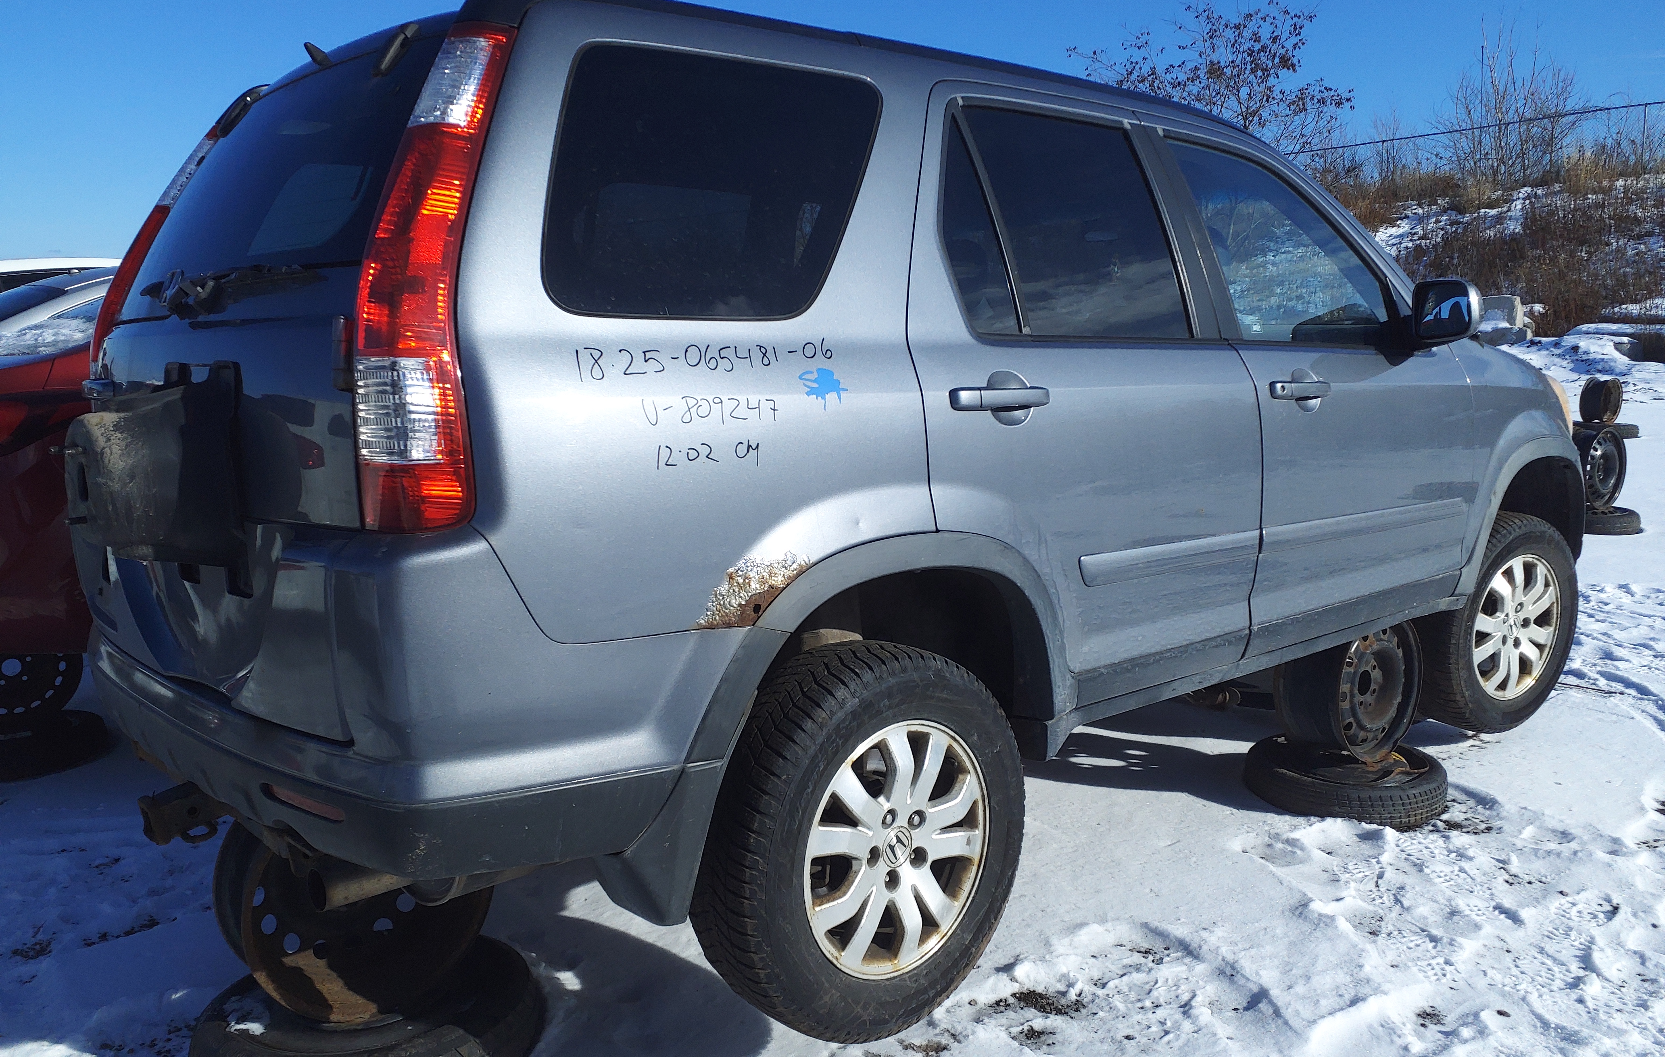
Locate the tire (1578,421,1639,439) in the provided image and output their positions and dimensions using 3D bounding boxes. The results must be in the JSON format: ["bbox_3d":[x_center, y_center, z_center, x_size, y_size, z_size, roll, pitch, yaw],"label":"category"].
[{"bbox_3d":[6.600,-0.846,10.700,0.610,0.170,0.610,-7,10,-40],"label":"tire"}]

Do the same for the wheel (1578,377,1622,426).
[{"bbox_3d":[6.639,-1.103,10.800,0.405,0.405,0.180,-7,9,-35],"label":"wheel"}]

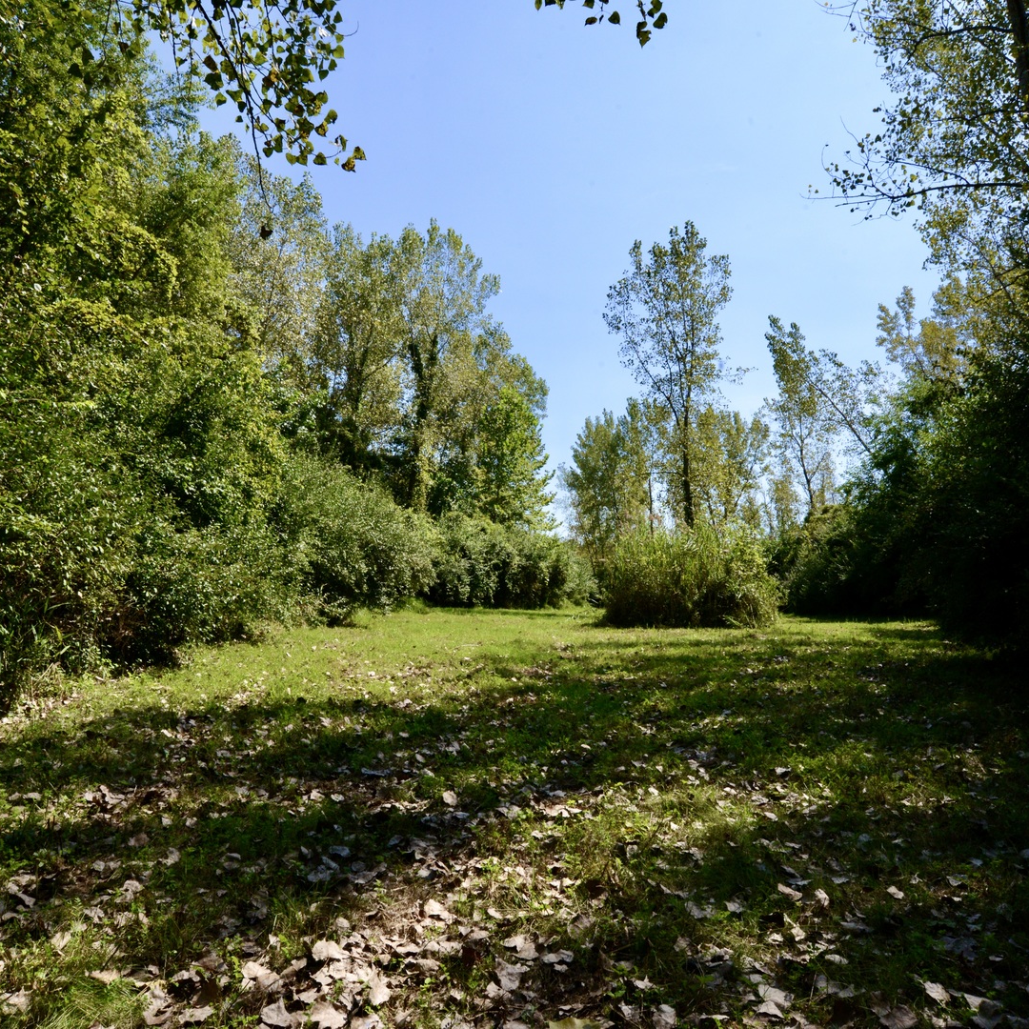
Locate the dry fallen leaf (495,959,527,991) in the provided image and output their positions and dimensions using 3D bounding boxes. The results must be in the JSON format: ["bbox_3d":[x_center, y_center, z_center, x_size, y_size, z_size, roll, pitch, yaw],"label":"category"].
[{"bbox_3d":[-0.010,1.564,2.617,0.110,0.045,0.110,0,-3,0],"label":"dry fallen leaf"}]

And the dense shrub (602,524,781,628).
[{"bbox_3d":[3.933,1.296,17.556,3.800,2.150,3.000,0,-3,0],"label":"dense shrub"}]

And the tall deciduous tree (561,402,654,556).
[{"bbox_3d":[5.053,-1.273,42.124,4.800,9.851,4.800,0,-3,0],"label":"tall deciduous tree"}]

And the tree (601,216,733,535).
[{"bbox_3d":[4.587,-3.145,23.196,3.700,11.609,3.700,0,-3,0],"label":"tree"}]

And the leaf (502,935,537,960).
[{"bbox_3d":[0.018,1.574,2.802,0.115,0.040,0.100,0,-3,0],"label":"leaf"}]

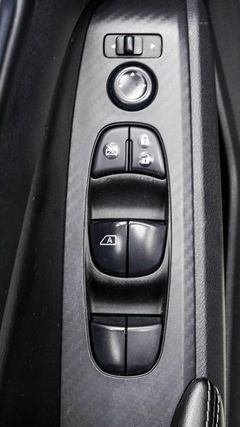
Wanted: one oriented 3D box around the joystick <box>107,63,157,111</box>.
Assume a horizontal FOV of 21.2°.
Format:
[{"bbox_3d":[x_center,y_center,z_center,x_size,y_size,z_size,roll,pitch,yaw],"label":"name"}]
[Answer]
[{"bbox_3d":[0.008,-0.081,0.412,0.031,0.011,0.030,1,87,0],"label":"joystick"}]

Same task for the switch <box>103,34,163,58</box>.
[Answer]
[{"bbox_3d":[0.008,-0.108,0.415,0.038,0.009,0.015,1,87,0],"label":"switch"}]

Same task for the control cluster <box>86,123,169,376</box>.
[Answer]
[{"bbox_3d":[0.005,0.023,0.414,0.052,0.025,0.163,1,87,0],"label":"control cluster"}]

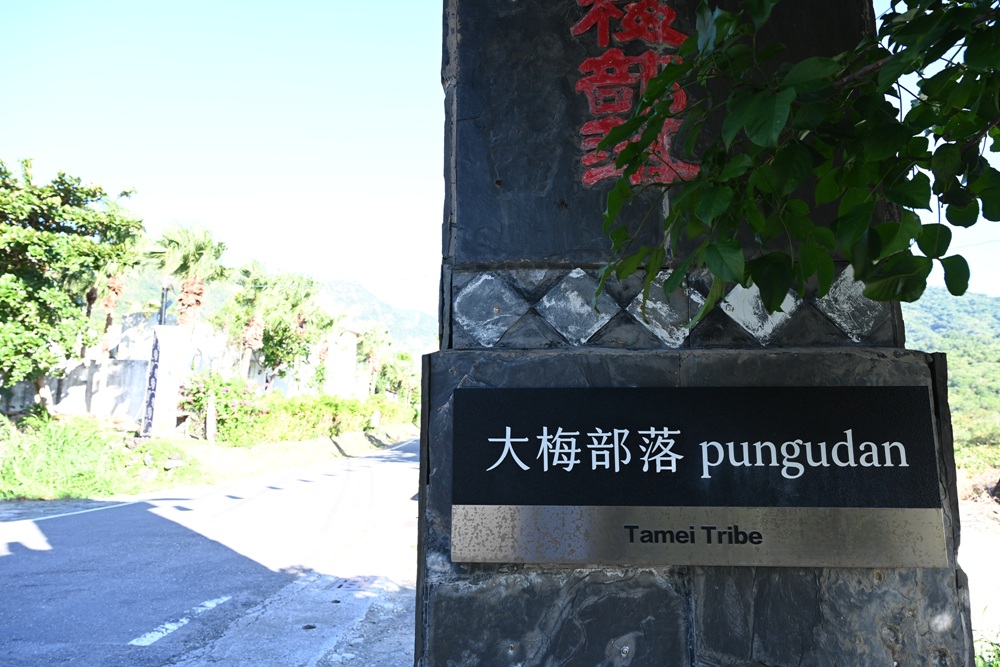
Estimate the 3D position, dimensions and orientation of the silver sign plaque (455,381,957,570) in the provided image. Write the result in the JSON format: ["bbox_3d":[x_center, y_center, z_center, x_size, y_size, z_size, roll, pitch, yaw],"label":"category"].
[{"bbox_3d":[0.320,0.239,1.130,0.800,0.291,0.025,-1,-9,3],"label":"silver sign plaque"}]

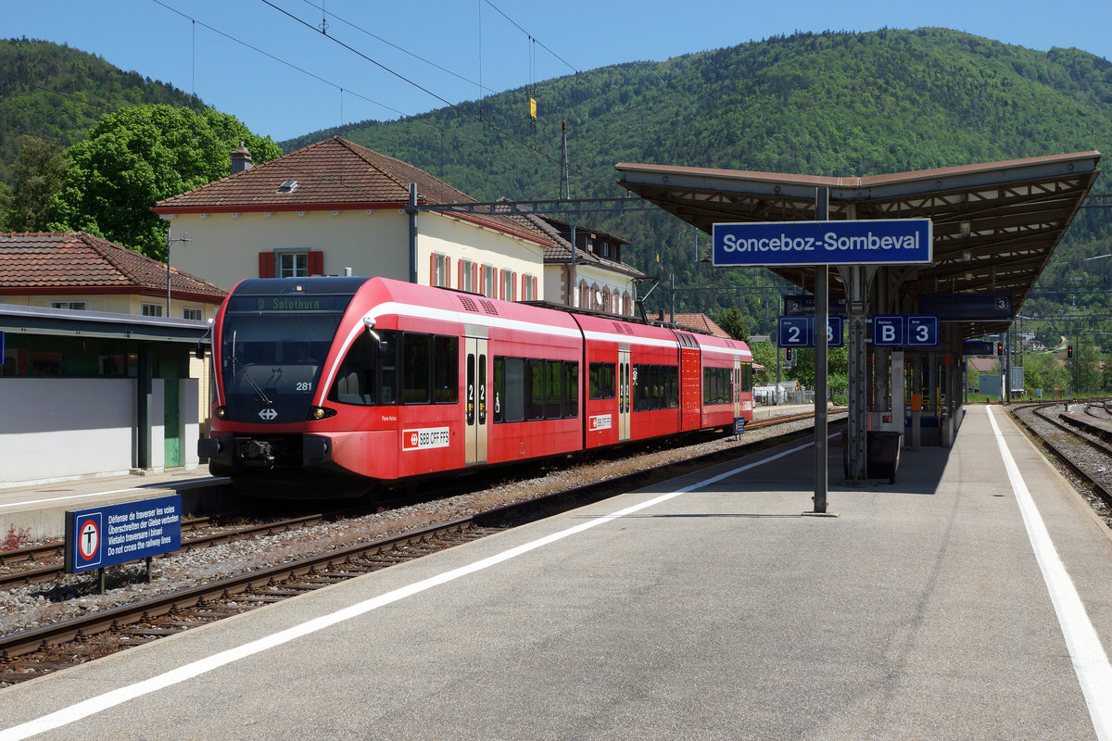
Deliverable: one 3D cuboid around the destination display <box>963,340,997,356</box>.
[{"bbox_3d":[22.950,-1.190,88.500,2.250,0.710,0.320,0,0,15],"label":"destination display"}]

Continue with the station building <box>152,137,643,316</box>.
[{"bbox_3d":[-4.600,-2.970,65.400,11.500,10.500,28.000,0,0,15],"label":"station building"}]

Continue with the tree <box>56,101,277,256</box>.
[{"bbox_3d":[-17.900,-5.050,74.000,11.300,14.700,11.300,0,0,15],"label":"tree"}]

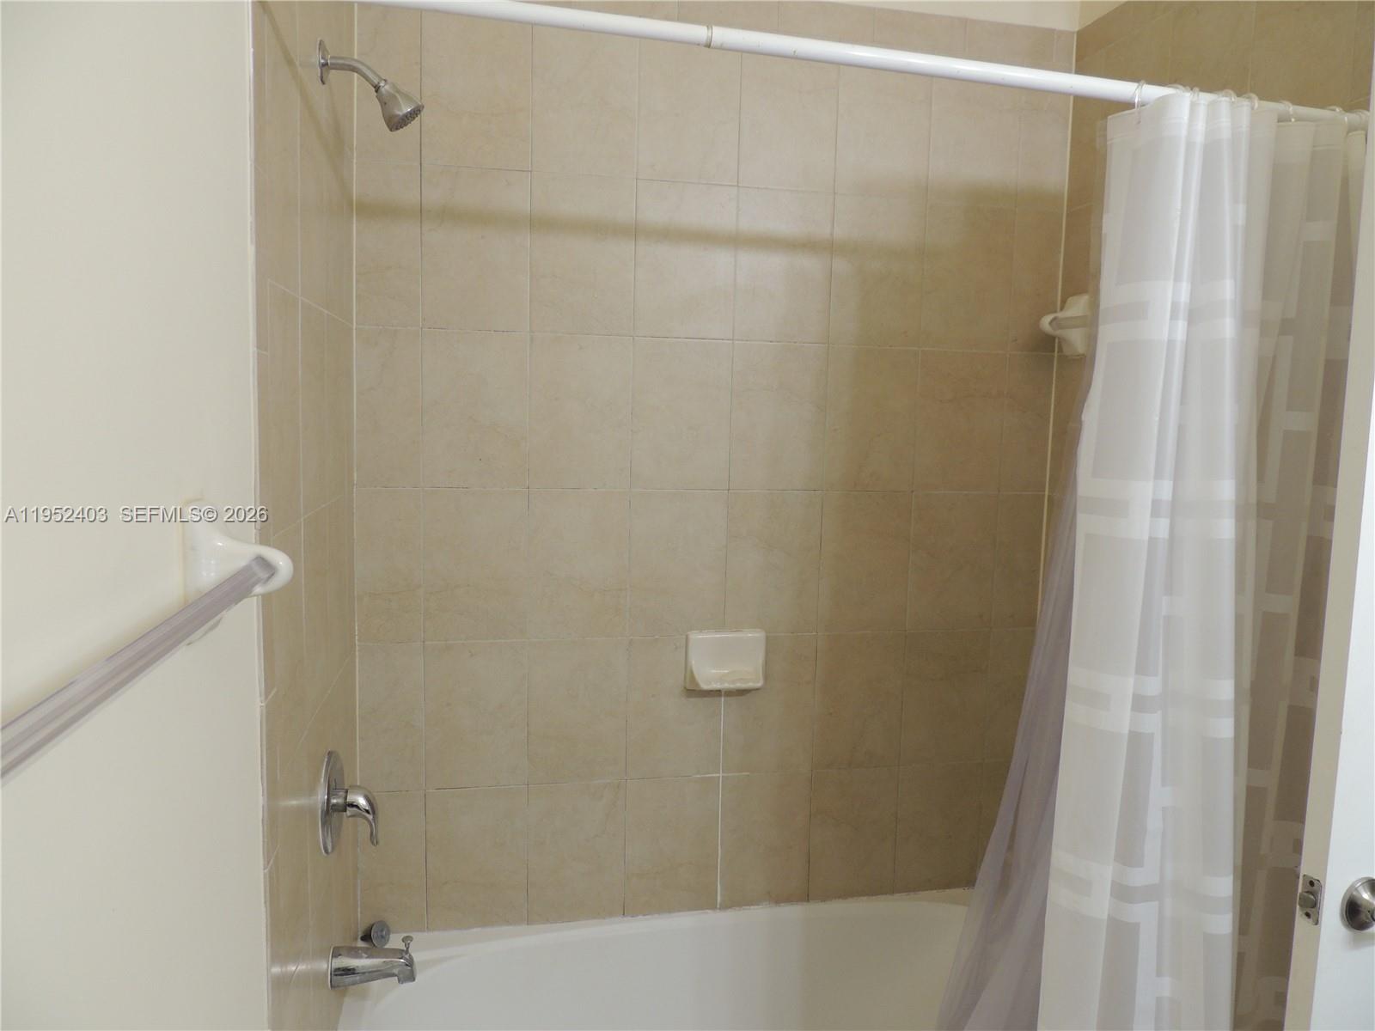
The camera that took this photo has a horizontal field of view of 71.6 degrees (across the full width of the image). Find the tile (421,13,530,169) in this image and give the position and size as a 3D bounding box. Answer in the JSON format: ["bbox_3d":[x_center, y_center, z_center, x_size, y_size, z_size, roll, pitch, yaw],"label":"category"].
[{"bbox_3d":[-0.396,-0.811,1.792,0.202,0.303,0.009,0,6,-11],"label":"tile"}]

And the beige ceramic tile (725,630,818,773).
[{"bbox_3d":[0.174,0.403,2.043,0.202,0.303,0.010,0,6,-11],"label":"beige ceramic tile"}]

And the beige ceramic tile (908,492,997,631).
[{"bbox_3d":[0.581,0.101,2.091,0.202,0.303,0.010,0,6,-11],"label":"beige ceramic tile"}]

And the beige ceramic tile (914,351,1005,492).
[{"bbox_3d":[0.589,-0.201,2.061,0.201,0.302,0.009,0,7,-12],"label":"beige ceramic tile"}]

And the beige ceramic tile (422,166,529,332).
[{"bbox_3d":[-0.403,-0.507,1.823,0.202,0.303,0.010,0,6,-11],"label":"beige ceramic tile"}]

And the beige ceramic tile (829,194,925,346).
[{"bbox_3d":[0.397,-0.506,1.987,0.202,0.303,0.009,0,6,-11],"label":"beige ceramic tile"}]

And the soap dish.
[{"bbox_3d":[0.087,0.310,1.977,0.166,0.127,0.069,0,6,-12],"label":"soap dish"}]

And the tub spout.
[{"bbox_3d":[-0.520,0.738,1.585,0.134,0.084,0.057,0,6,-12],"label":"tub spout"}]

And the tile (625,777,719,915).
[{"bbox_3d":[-0.032,0.705,2.037,0.202,0.299,0.010,0,6,-12],"label":"tile"}]

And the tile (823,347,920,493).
[{"bbox_3d":[0.393,-0.205,2.042,0.204,0.306,0.010,0,6,-11],"label":"tile"}]

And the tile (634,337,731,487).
[{"bbox_3d":[-0.010,-0.204,1.941,0.202,0.303,0.010,0,6,-12],"label":"tile"}]

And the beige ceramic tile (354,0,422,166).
[{"bbox_3d":[-0.555,-0.805,1.758,0.119,0.293,0.009,0,7,-12],"label":"beige ceramic tile"}]

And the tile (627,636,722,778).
[{"bbox_3d":[-0.025,0.404,2.006,0.202,0.303,0.009,0,6,-11],"label":"tile"}]

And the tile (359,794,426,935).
[{"bbox_3d":[-0.600,0.710,1.947,0.125,0.301,0.010,0,6,-11],"label":"tile"}]

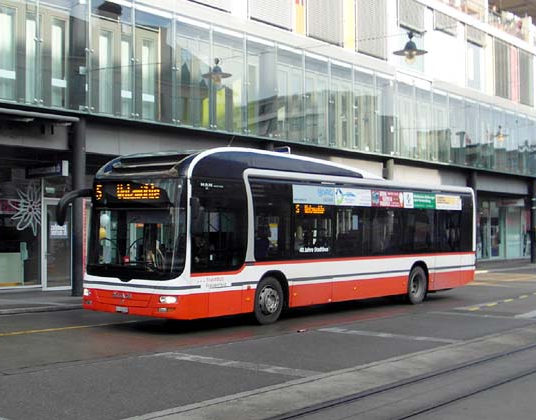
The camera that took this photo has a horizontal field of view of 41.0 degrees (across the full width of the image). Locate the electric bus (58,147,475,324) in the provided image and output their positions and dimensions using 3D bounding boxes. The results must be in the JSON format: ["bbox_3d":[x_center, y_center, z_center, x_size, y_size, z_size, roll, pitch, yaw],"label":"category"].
[{"bbox_3d":[1.222,0.657,17.480,2.520,3.430,11.800,-2,-2,42],"label":"electric bus"}]

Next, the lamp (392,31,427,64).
[{"bbox_3d":[4.549,-5.171,22.900,1.095,1.053,1.095,0,-2,0],"label":"lamp"}]

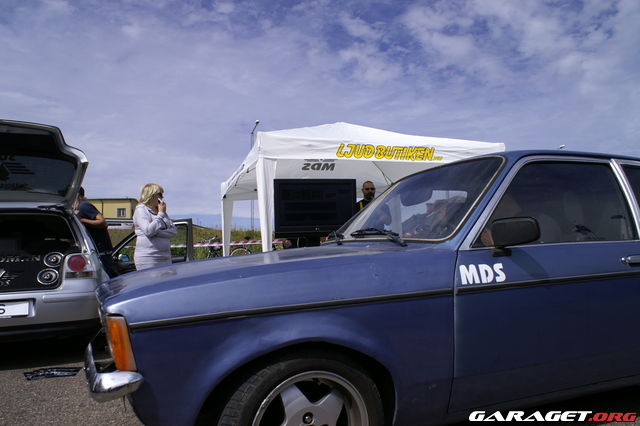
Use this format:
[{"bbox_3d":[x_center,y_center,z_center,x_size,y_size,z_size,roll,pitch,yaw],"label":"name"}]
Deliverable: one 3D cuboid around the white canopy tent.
[{"bbox_3d":[0.289,-0.005,7.229,3.050,2.950,3.200,0,-5,-16],"label":"white canopy tent"}]

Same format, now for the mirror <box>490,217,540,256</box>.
[{"bbox_3d":[0.787,0.095,1.932,0.095,0.150,0.190,-2,-3,-20],"label":"mirror"}]

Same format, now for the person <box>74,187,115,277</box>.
[{"bbox_3d":[-2.503,0.568,5.327,0.500,1.740,0.500,-3,-5,11],"label":"person"}]

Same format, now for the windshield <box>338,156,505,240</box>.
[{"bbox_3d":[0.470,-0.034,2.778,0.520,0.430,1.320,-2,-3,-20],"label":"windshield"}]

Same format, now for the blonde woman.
[{"bbox_3d":[-1.771,0.517,5.129,0.440,1.680,0.480,-3,-5,18],"label":"blonde woman"}]

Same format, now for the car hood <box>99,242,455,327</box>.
[{"bbox_3d":[-0.334,0.288,2.459,1.280,0.260,1.480,-2,-3,-20],"label":"car hood"}]

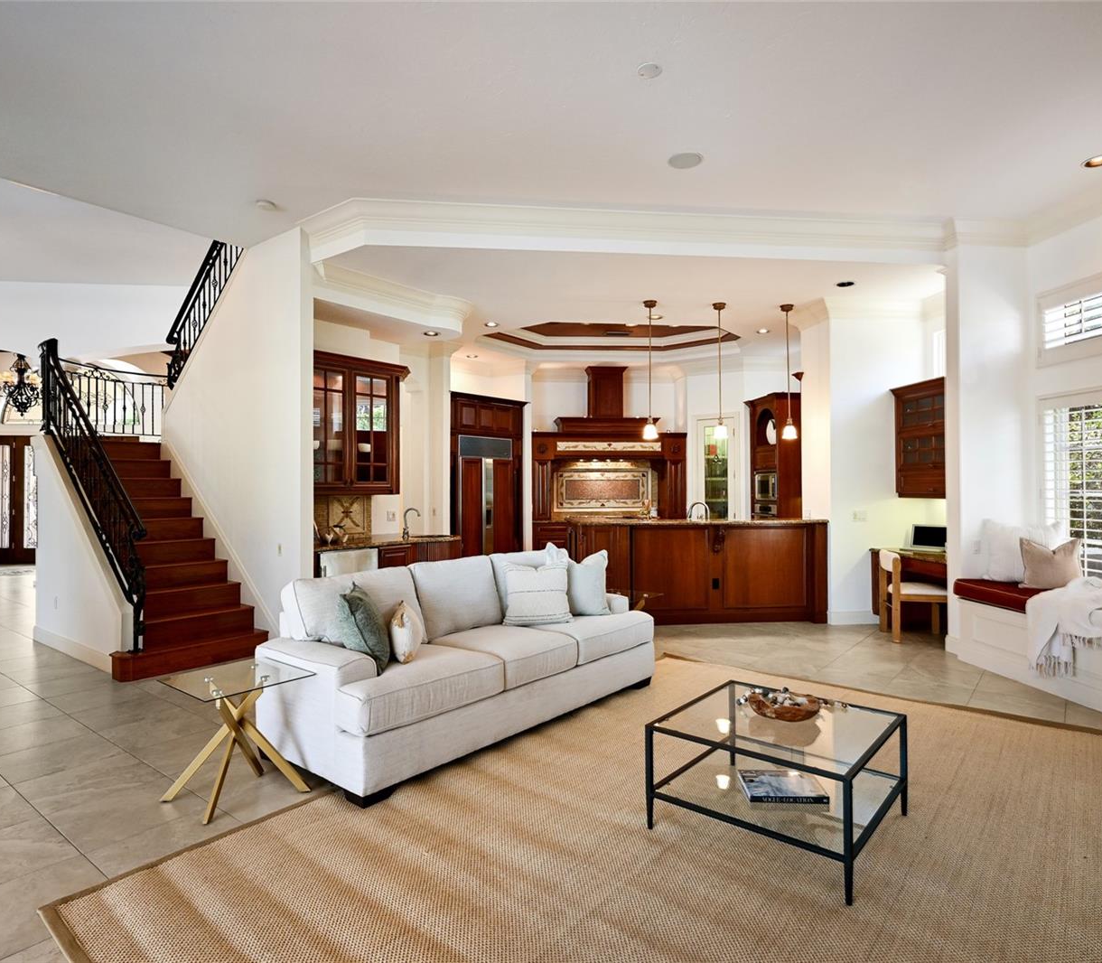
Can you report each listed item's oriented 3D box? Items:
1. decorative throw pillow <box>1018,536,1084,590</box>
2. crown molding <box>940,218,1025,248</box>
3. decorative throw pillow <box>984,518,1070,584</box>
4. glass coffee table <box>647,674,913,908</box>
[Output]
[{"bbox_3d":[3.929,0.648,5.050,0.450,0.420,0.160,0,-17,12],"label":"decorative throw pillow"},{"bbox_3d":[3.449,-1.961,5.083,0.640,0.180,0.180,0,-1,0],"label":"crown molding"},{"bbox_3d":[3.643,0.547,4.954,0.520,0.500,0.170,-3,-15,22],"label":"decorative throw pillow"},{"bbox_3d":[0.951,1.206,2.678,0.792,0.420,0.804,-1,-1,41],"label":"glass coffee table"}]

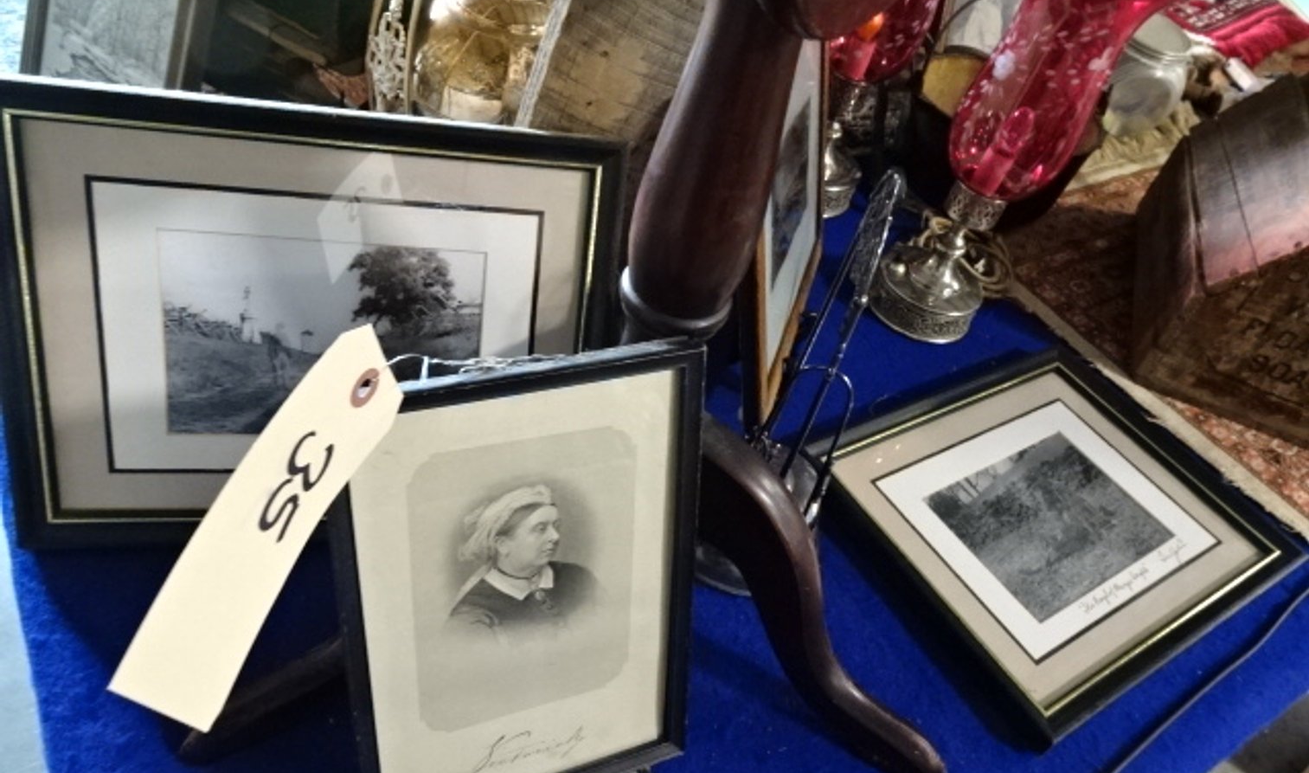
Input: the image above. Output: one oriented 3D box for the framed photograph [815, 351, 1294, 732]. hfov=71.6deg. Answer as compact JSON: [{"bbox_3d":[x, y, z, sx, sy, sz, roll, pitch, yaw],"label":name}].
[{"bbox_3d":[0.322,0.102,0.738,0.336,0.019,0.265,-17,52,-29],"label":"framed photograph"}]

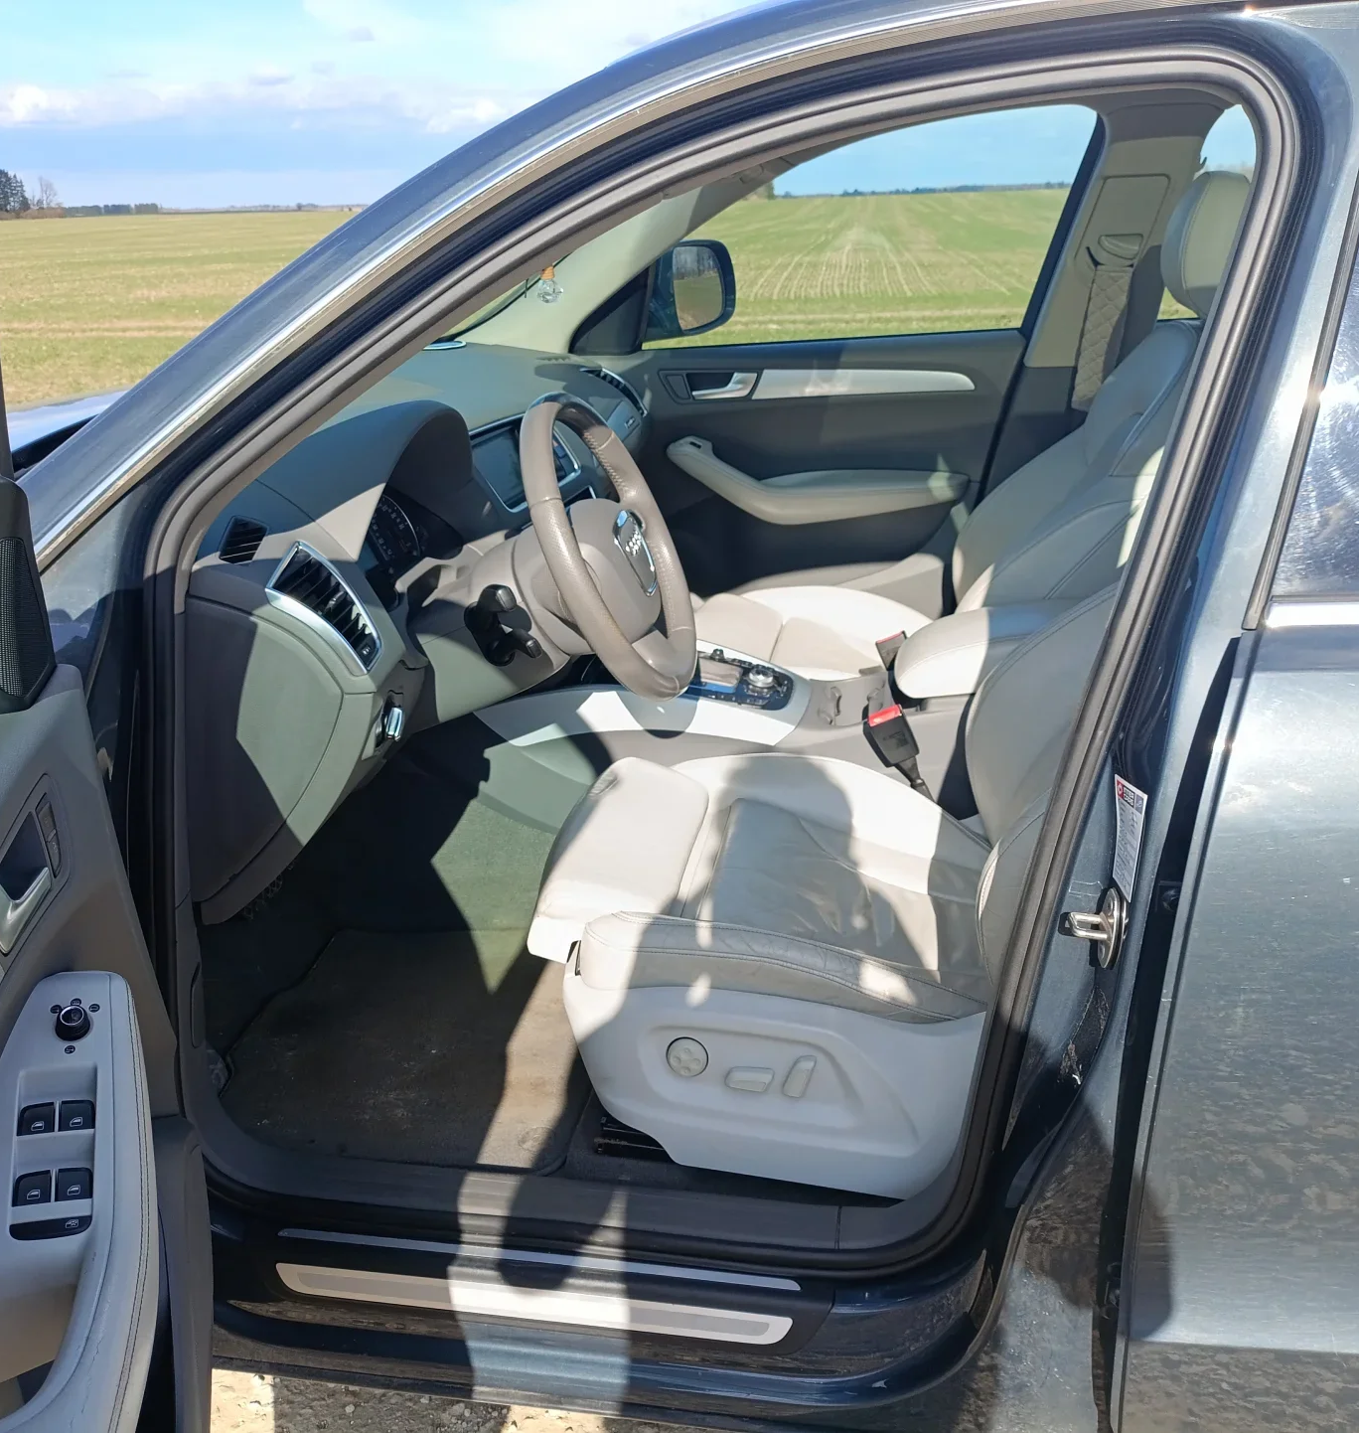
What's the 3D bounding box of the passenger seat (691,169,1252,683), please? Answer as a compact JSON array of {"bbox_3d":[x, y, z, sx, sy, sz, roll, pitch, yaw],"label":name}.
[{"bbox_3d":[0.436,-0.309,2.249,0.930,1.050,0.540,2,22,10],"label":"passenger seat"}]

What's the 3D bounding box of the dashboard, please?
[{"bbox_3d":[-0.409,-0.256,2.015,0.520,0.510,1.420,2,22,10],"label":"dashboard"}]

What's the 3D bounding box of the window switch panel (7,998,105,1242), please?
[{"bbox_3d":[-0.362,0.233,0.811,0.054,0.030,0.165,-8,38,-15],"label":"window switch panel"}]

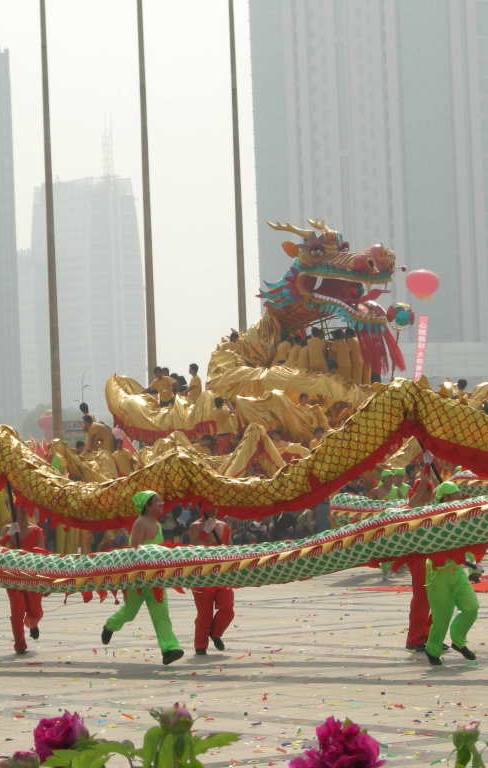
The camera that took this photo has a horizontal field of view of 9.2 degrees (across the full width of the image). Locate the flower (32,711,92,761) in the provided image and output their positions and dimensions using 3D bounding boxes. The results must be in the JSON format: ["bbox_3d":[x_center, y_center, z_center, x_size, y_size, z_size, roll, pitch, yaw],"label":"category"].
[{"bbox_3d":[-0.361,0.693,6.000,0.110,0.100,0.110,-2,-1,0],"label":"flower"}]

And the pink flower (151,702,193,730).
[{"bbox_3d":[-0.143,0.655,6.000,0.075,0.060,0.075,-2,-1,0],"label":"pink flower"}]

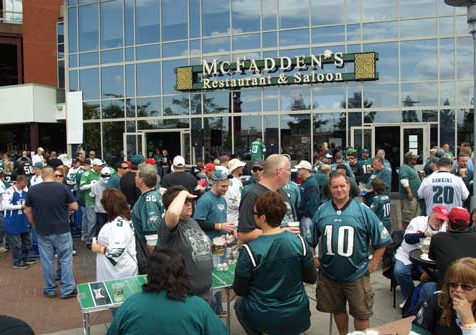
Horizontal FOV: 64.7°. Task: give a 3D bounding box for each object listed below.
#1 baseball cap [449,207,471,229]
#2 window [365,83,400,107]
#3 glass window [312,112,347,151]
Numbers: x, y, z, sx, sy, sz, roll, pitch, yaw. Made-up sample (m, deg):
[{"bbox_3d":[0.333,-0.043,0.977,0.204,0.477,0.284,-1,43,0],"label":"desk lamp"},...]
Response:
[{"bbox_3d":[2.232,0.498,3.780,0.190,0.140,0.260,1,3,27],"label":"baseball cap"},{"bbox_3d":[5.791,-2.883,15.100,1.420,0.930,0.080,0,3,12],"label":"window"},{"bbox_3d":[3.590,-1.184,14.813,1.270,1.972,0.080,0,3,13],"label":"glass window"}]

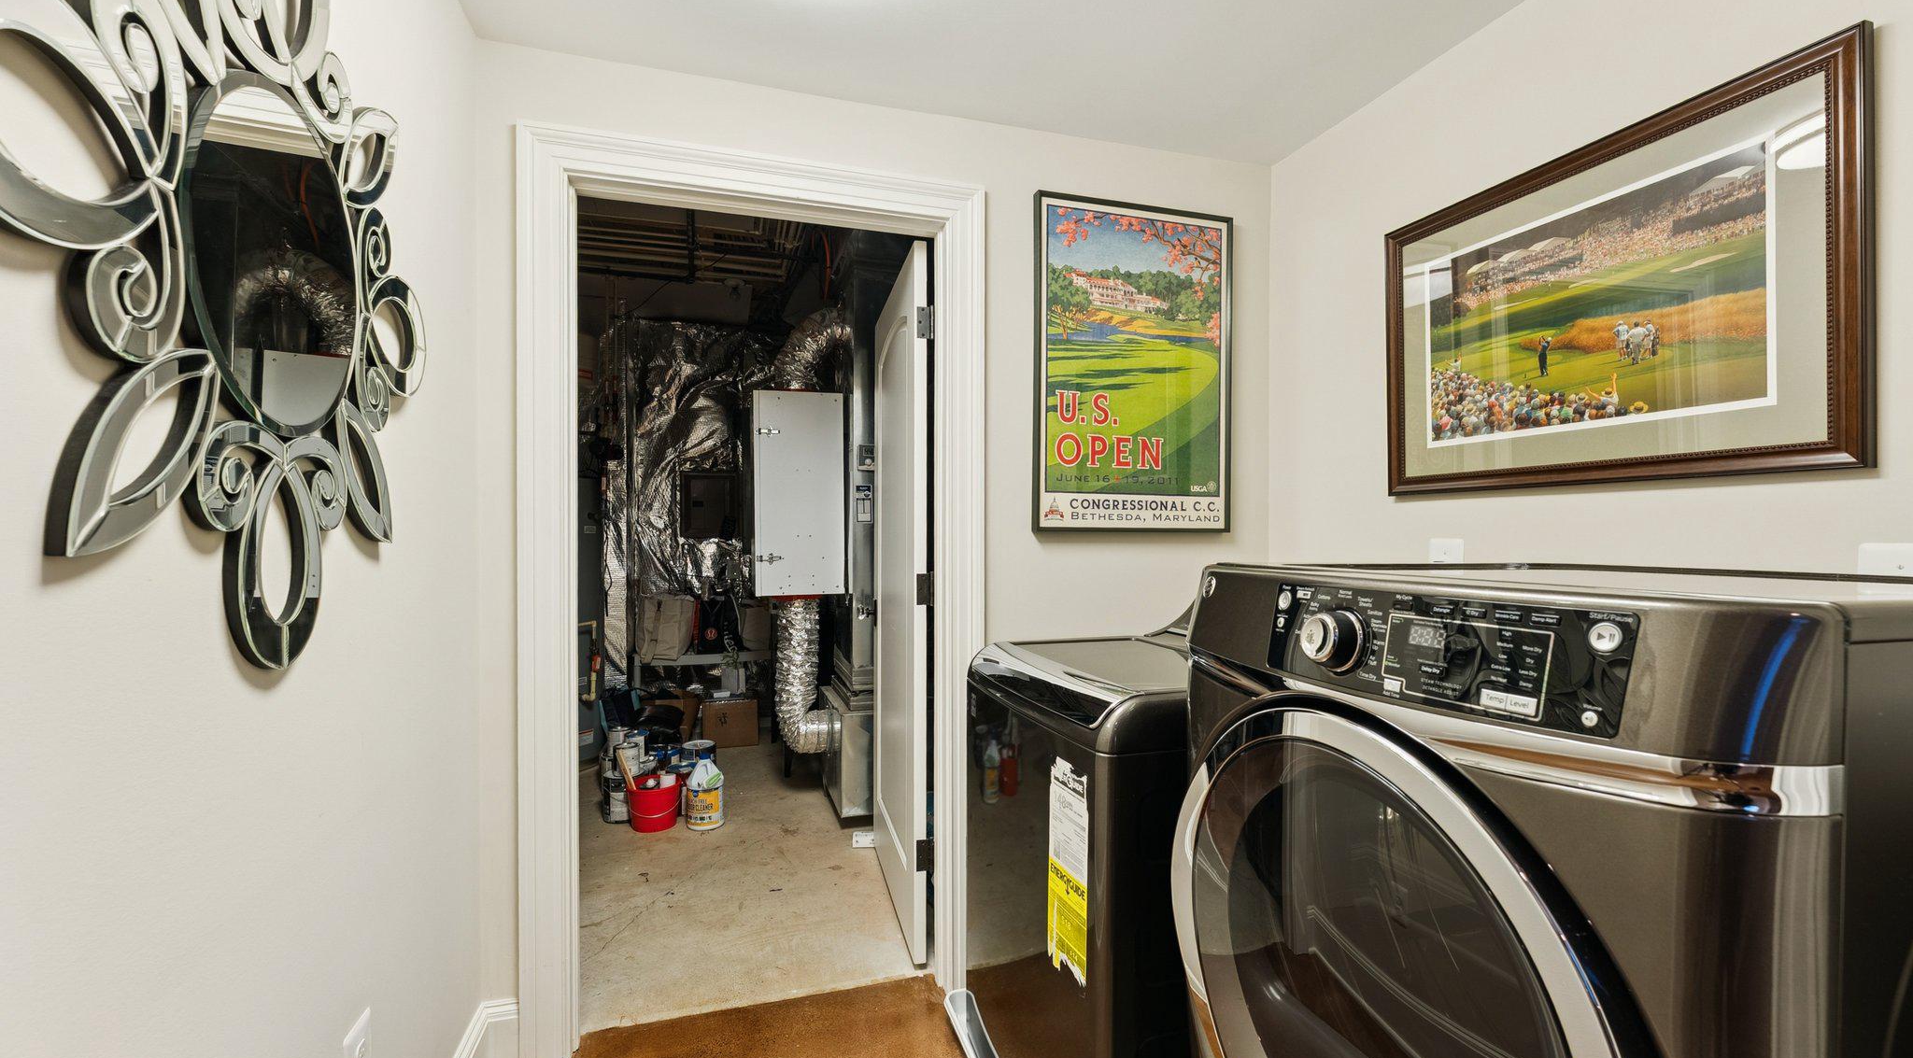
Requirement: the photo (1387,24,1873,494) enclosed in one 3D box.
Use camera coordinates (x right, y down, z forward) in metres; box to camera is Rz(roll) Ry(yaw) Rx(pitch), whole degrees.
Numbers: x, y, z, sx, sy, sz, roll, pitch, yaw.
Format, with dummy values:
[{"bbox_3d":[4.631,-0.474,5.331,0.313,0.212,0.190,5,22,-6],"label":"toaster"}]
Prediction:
[{"bbox_3d":[1.215,-0.411,1.480,0.030,0.654,0.818,0,0,-17],"label":"photo"}]

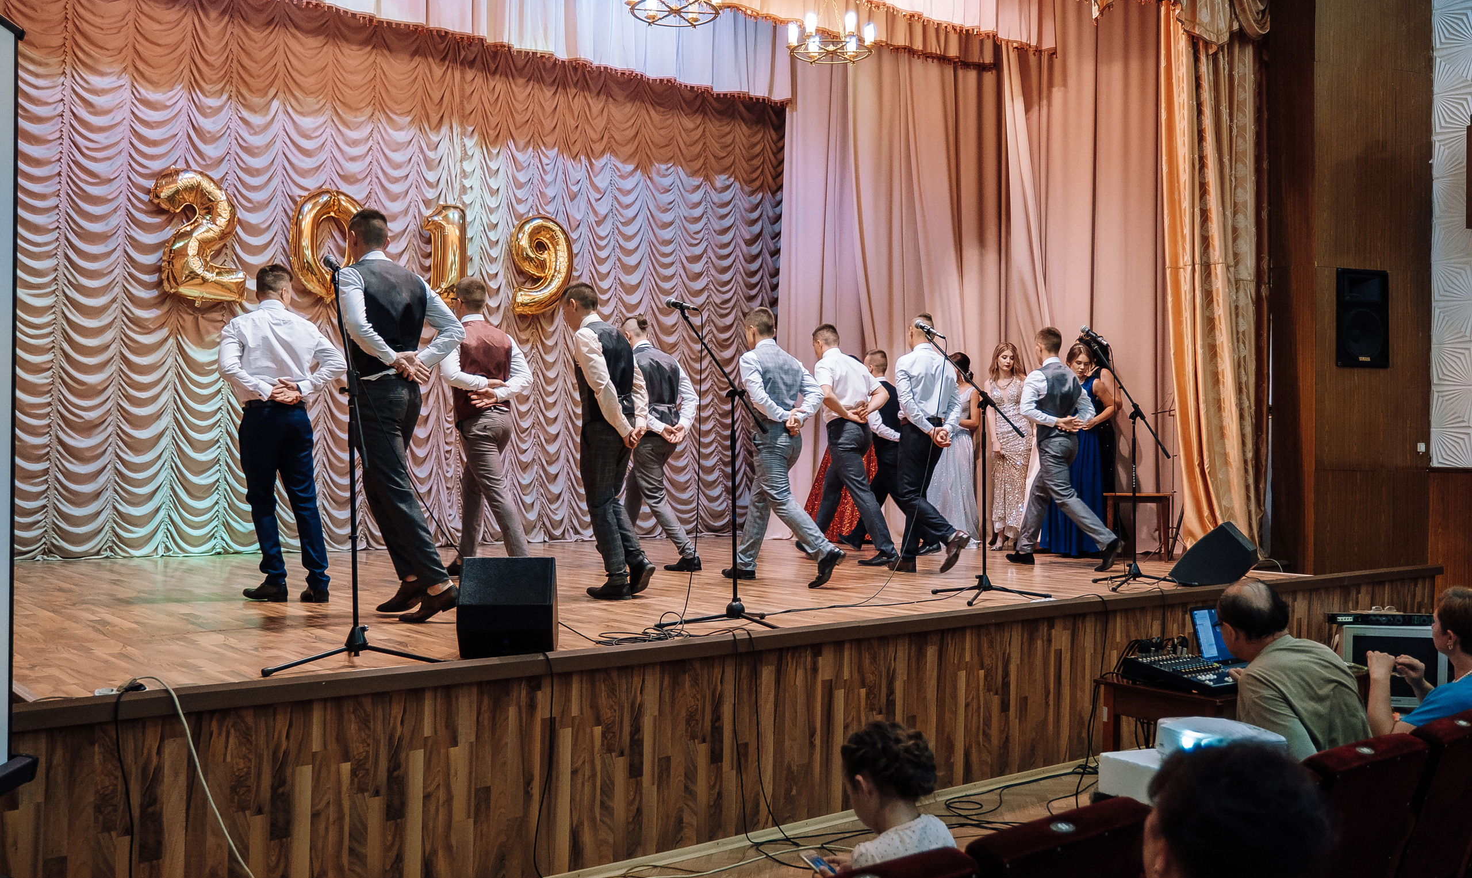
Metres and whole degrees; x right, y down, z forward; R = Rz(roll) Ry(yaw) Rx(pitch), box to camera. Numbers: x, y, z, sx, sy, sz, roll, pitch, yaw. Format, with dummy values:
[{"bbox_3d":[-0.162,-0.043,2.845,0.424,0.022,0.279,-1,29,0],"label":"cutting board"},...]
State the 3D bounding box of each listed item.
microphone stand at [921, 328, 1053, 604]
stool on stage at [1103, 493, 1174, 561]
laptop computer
[{"bbox_3d":[1.388,0.098,7.520,0.720,1.540,0.610,0,-1,38],"label":"microphone stand"},{"bbox_3d":[3.124,0.692,10.457,0.520,0.520,0.400,0,-2,9],"label":"stool on stage"},{"bbox_3d":[2.314,0.911,6.147,0.360,0.230,0.320,1,-1,-38],"label":"laptop computer"}]

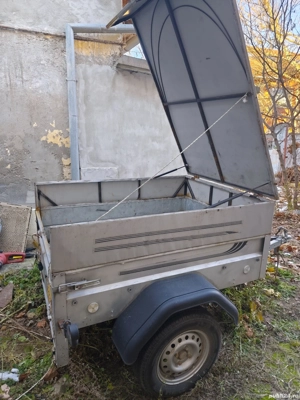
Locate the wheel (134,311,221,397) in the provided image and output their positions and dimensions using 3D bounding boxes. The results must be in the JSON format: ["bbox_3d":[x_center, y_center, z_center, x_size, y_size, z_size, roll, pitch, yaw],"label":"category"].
[{"bbox_3d":[0.184,0.940,1.668,0.552,0.552,0.160,-5,14,-24],"label":"wheel"}]

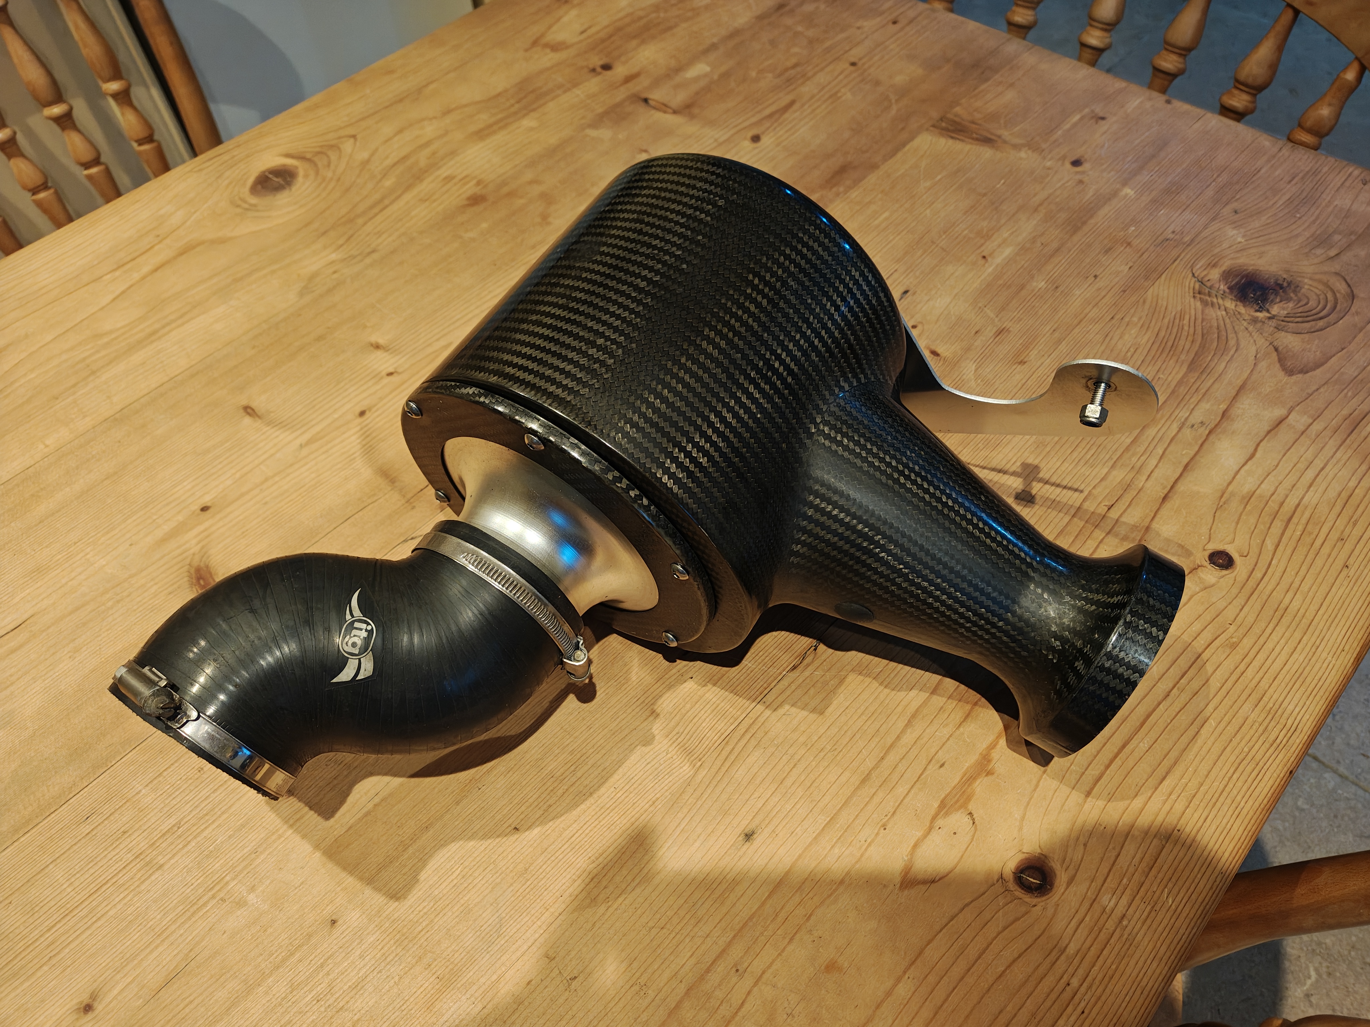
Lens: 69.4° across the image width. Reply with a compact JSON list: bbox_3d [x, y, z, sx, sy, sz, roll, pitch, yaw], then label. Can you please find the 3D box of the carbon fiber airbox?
[{"bbox_3d":[0.052,-0.016,0.454,0.332,0.194,0.164,26,59,20],"label":"carbon fiber airbox"}]

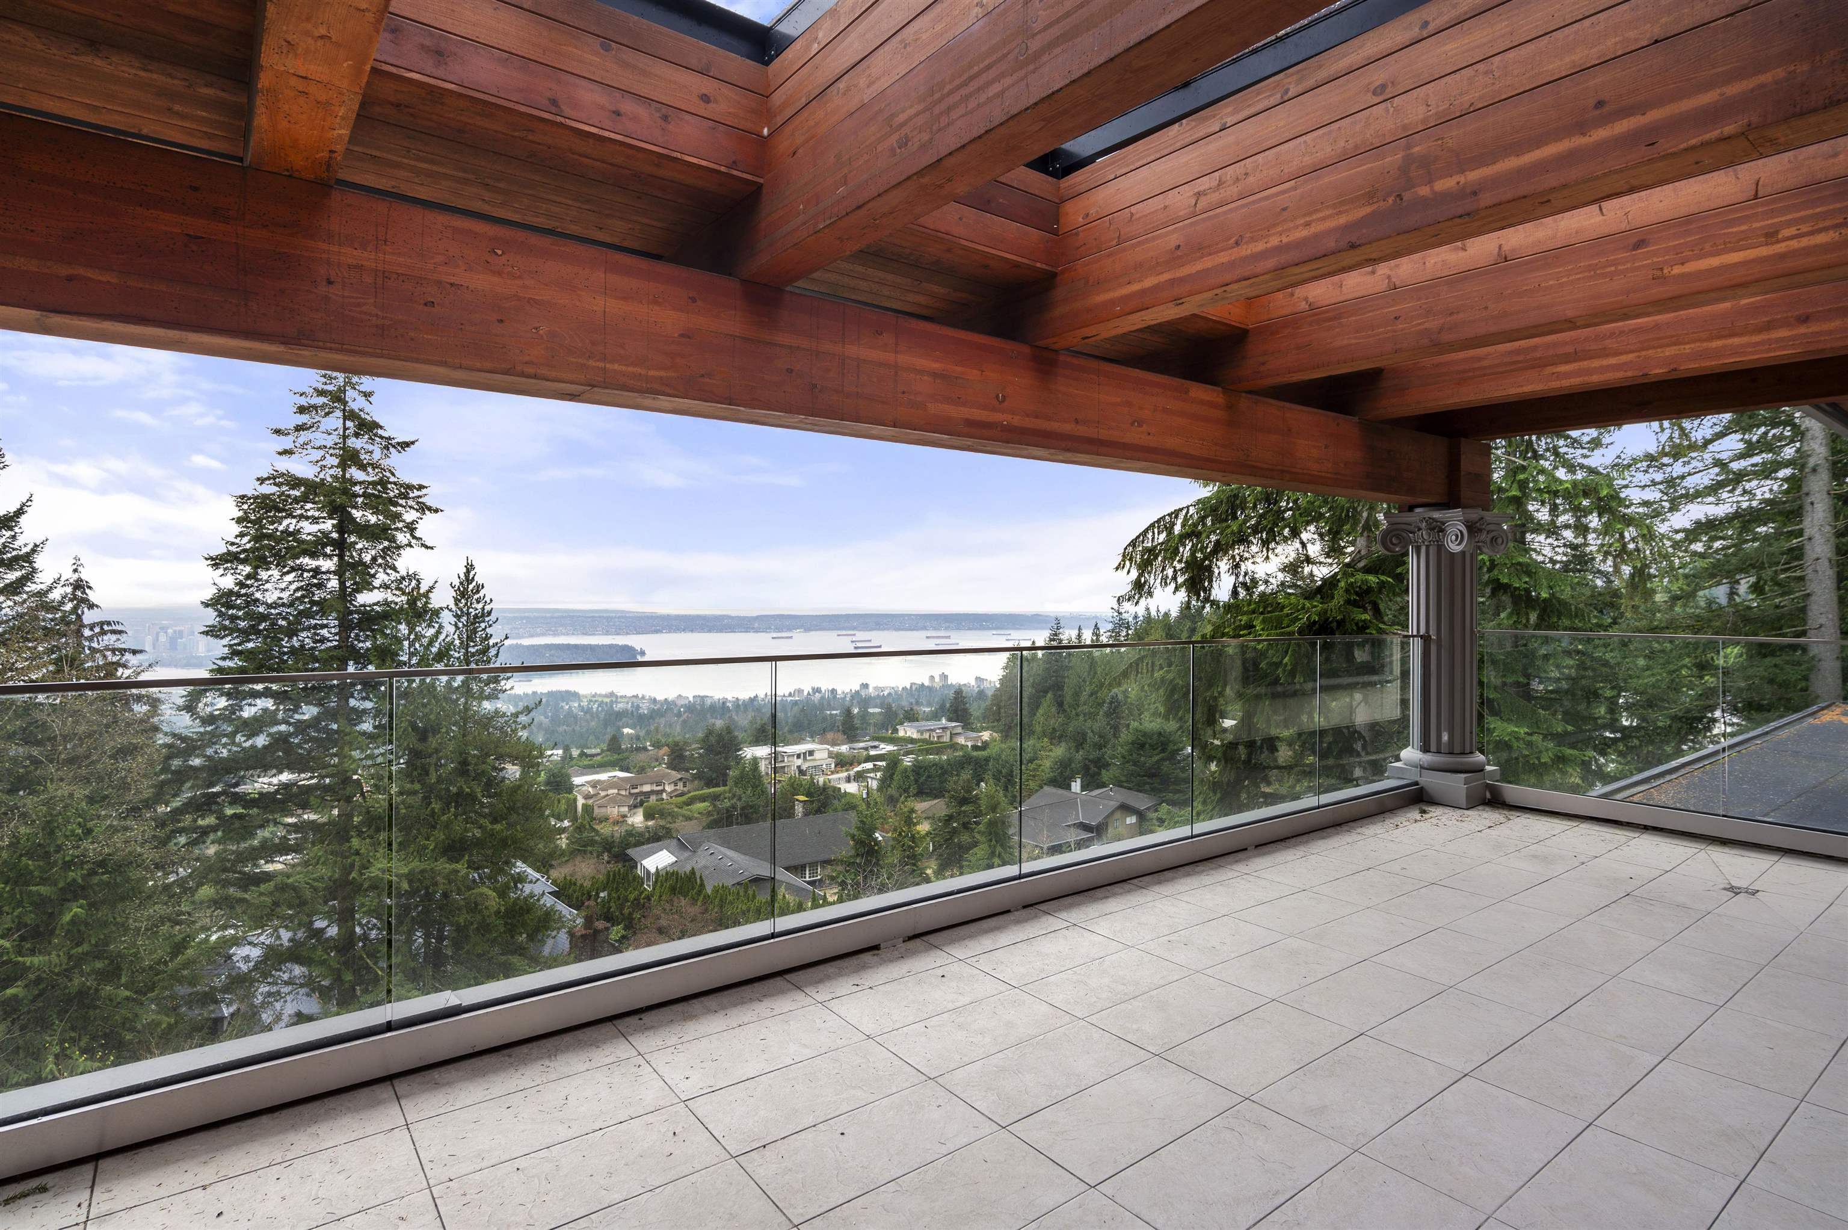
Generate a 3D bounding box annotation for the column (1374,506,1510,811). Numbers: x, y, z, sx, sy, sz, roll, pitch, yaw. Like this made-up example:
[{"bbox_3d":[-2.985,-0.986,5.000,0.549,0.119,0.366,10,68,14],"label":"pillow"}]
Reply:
[{"bbox_3d":[3.555,0.285,6.290,0.590,1.920,0.590,0,1,-37],"label":"column"}]

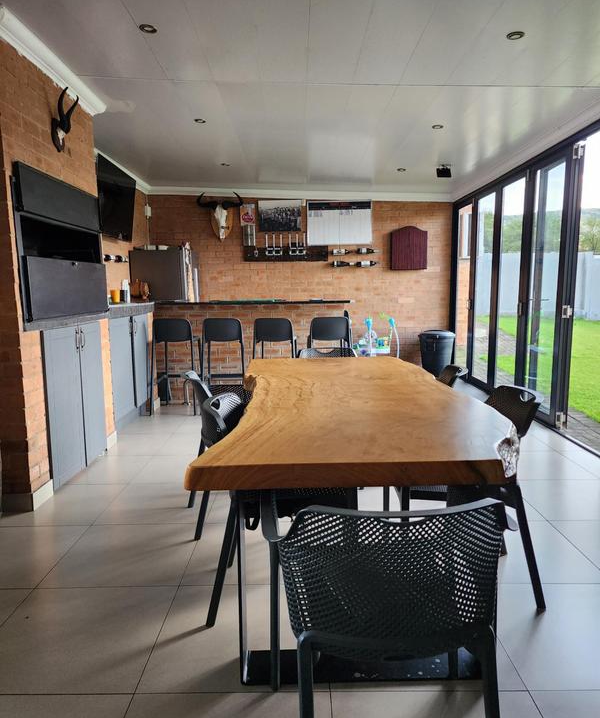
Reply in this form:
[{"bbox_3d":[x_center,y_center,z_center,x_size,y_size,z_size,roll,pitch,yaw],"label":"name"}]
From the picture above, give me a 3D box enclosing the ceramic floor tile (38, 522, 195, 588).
[{"bbox_3d":[-0.805,0.924,2.527,0.600,0.010,0.600,-1,7,0],"label":"ceramic floor tile"}]

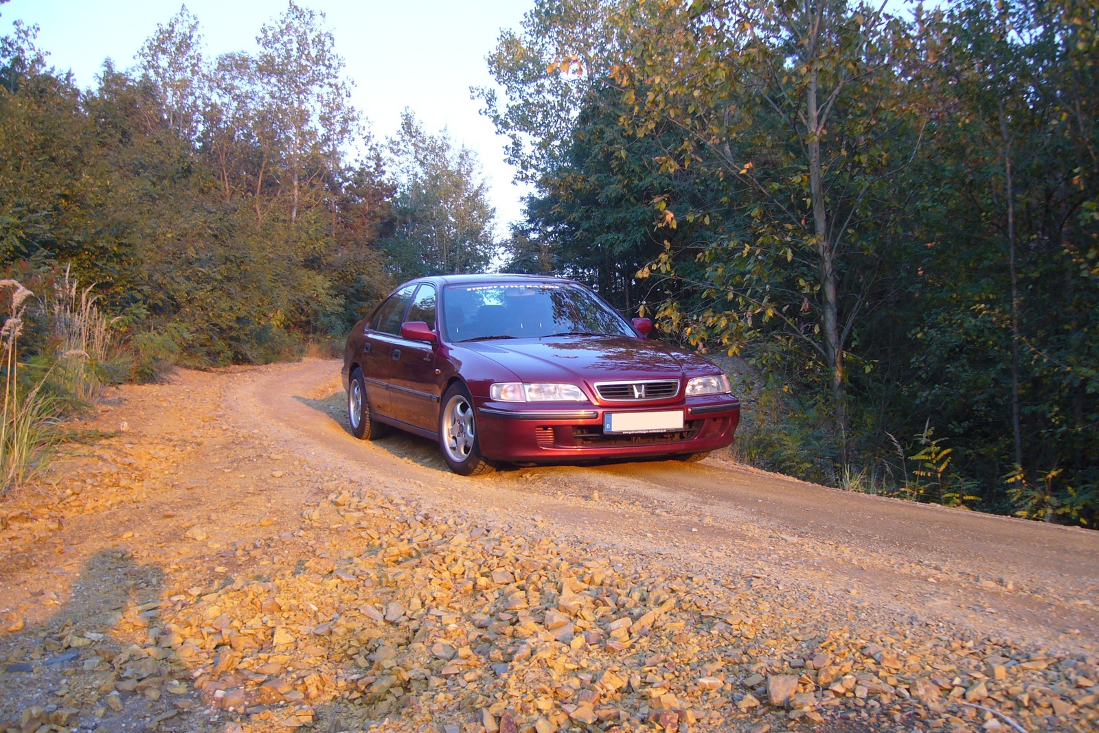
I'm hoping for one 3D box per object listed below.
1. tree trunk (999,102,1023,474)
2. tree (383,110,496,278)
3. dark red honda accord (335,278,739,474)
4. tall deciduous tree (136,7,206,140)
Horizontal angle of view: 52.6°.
[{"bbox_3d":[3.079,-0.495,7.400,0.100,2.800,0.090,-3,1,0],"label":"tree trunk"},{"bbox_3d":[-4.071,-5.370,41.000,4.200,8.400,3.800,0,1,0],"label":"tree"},{"bbox_3d":[-0.374,-0.053,8.598,1.750,1.370,4.680,-2,3,-23],"label":"dark red honda accord"},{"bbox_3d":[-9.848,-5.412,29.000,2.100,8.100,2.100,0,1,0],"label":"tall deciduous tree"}]

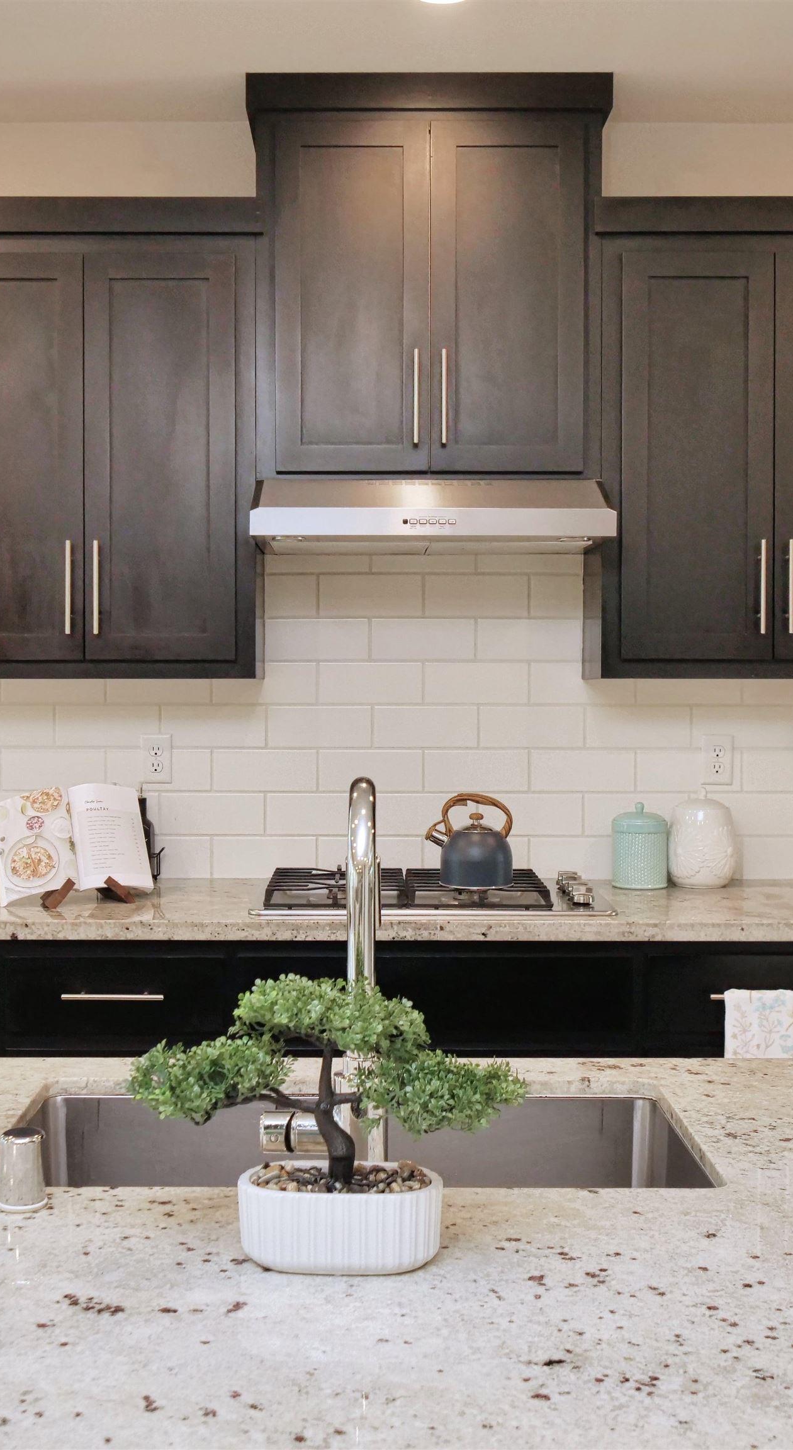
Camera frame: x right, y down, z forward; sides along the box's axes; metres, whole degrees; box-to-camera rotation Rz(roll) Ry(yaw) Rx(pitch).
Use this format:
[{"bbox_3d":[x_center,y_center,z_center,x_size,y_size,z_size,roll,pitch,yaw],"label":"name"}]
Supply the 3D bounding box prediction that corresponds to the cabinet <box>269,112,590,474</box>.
[{"bbox_3d":[0.072,-0.937,3.548,0.716,0.786,0.325,0,2,0],"label":"cabinet"}]

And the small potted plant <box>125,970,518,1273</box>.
[{"bbox_3d":[-0.058,0.325,1.309,0.330,0.232,0.170,0,2,-1],"label":"small potted plant"}]

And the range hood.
[{"bbox_3d":[0.077,-0.466,3.474,0.756,0.142,0.490,0,2,0],"label":"range hood"}]

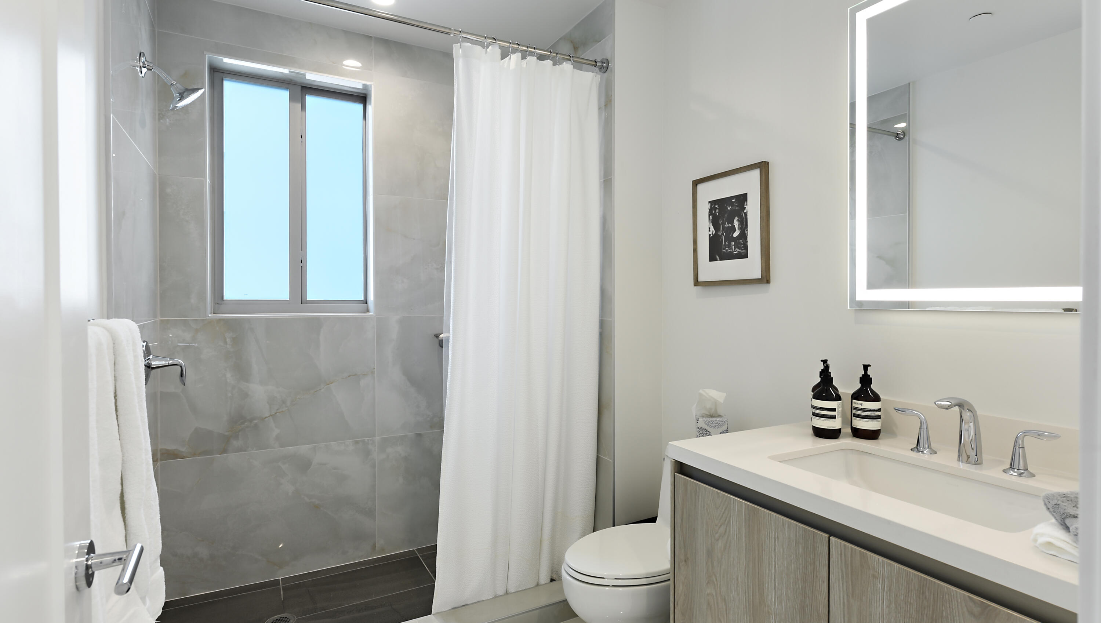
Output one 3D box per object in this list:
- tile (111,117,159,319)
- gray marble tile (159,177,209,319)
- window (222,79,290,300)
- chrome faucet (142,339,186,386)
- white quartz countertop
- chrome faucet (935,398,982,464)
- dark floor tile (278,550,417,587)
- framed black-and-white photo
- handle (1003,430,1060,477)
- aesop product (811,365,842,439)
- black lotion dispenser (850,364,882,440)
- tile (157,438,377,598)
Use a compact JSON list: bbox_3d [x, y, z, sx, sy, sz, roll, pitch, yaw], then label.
[{"bbox_3d":[-1.437,-0.257,2.026,0.012,0.604,0.940,-1,1,-27],"label":"tile"},{"bbox_3d":[-1.571,-0.271,2.489,0.166,0.604,0.012,-1,1,-29],"label":"gray marble tile"},{"bbox_3d":[-1.360,-0.550,2.692,0.267,0.993,0.030,-1,1,-28],"label":"window"},{"bbox_3d":[-1.334,0.179,2.013,0.133,0.162,0.160,-1,1,-28],"label":"chrome faucet"},{"bbox_3d":[0.820,0.384,1.288,0.620,0.043,0.970,-1,1,-28],"label":"white quartz countertop"},{"bbox_3d":[0.952,0.279,1.356,0.157,0.157,0.047,-1,1,-28],"label":"chrome faucet"},{"bbox_3d":[-0.956,1.240,2.813,0.633,0.010,0.080,-1,1,-29],"label":"dark floor tile"},{"bbox_3d":[0.674,-0.313,2.199,0.026,0.428,0.365,-1,1,-28],"label":"framed black-and-white photo"},{"bbox_3d":[1.046,0.309,1.263,0.057,0.100,0.100,-1,1,-28],"label":"handle"},{"bbox_3d":[0.779,0.250,1.636,0.072,0.203,0.072,-1,2,-41],"label":"aesop product"},{"bbox_3d":[0.894,0.252,1.643,0.075,0.208,0.075,0,1,12],"label":"black lotion dispenser"},{"bbox_3d":[-1.260,0.934,2.690,0.890,0.604,0.012,-1,1,-29],"label":"tile"}]

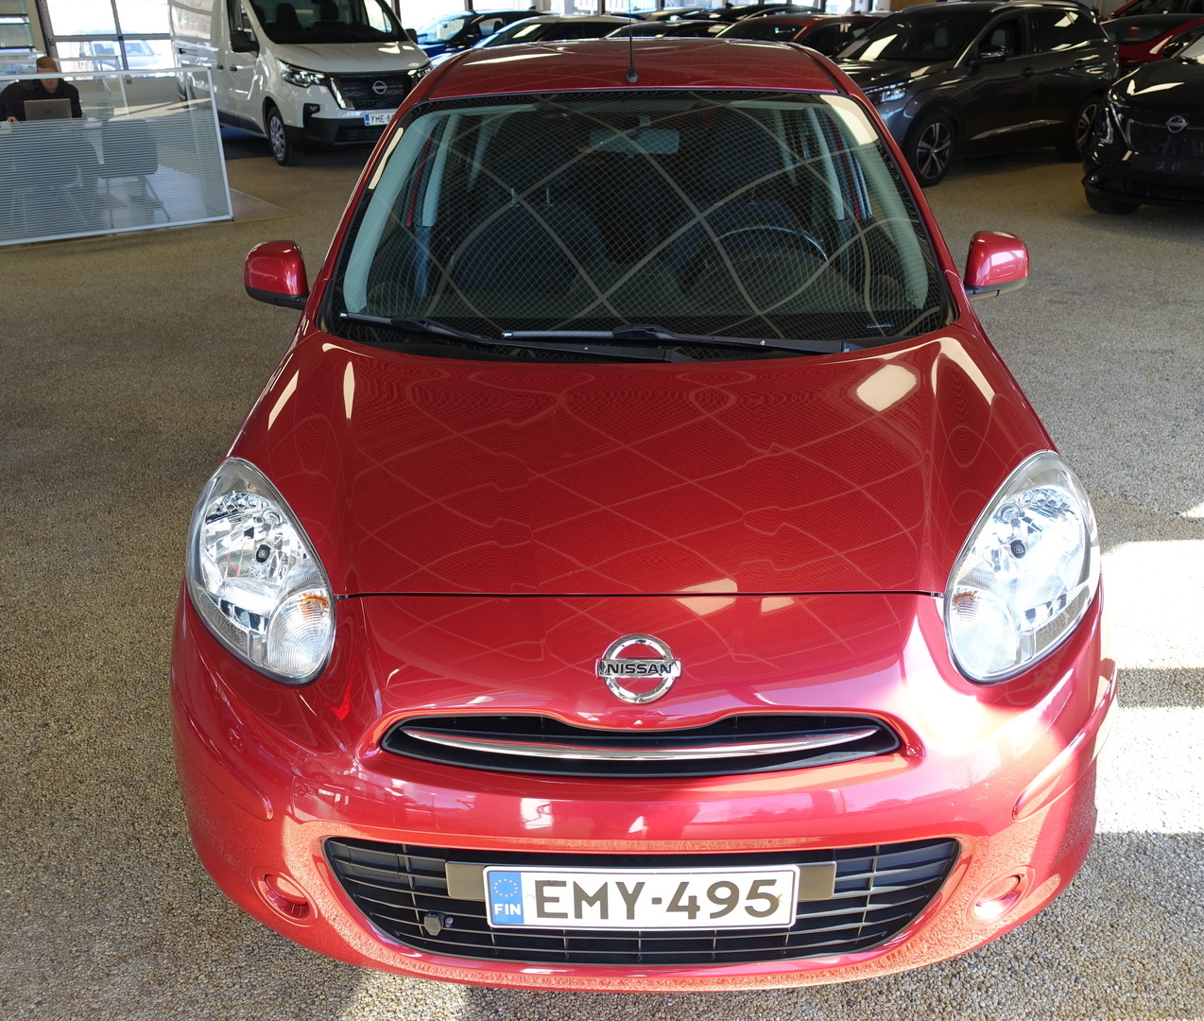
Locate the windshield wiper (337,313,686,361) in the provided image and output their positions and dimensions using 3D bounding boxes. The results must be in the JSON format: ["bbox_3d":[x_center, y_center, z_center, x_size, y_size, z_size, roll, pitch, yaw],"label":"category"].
[{"bbox_3d":[-0.198,-0.361,2.086,0.788,0.060,0.080,8,27,18],"label":"windshield wiper"}]

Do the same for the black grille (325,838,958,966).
[{"bbox_3d":[0.057,0.565,1.506,0.935,0.235,0.100,0,26,1],"label":"black grille"}]

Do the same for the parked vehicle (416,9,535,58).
[{"bbox_3d":[-2.511,-7.777,17.565,4.300,1.560,1.820,-23,34,-38],"label":"parked vehicle"}]

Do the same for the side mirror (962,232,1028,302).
[{"bbox_3d":[0.947,-0.591,2.460,0.180,0.155,0.130,0,26,0],"label":"side mirror"}]

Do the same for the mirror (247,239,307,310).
[{"bbox_3d":[-0.794,-0.587,2.551,0.175,0.148,0.120,0,26,1],"label":"mirror"}]

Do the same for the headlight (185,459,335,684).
[{"bbox_3d":[-0.549,0.086,1.632,0.305,0.235,0.350,0,26,1],"label":"headlight"}]

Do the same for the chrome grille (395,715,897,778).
[{"bbox_3d":[0.053,0.316,1.407,0.735,0.090,0.090,0,26,1],"label":"chrome grille"}]

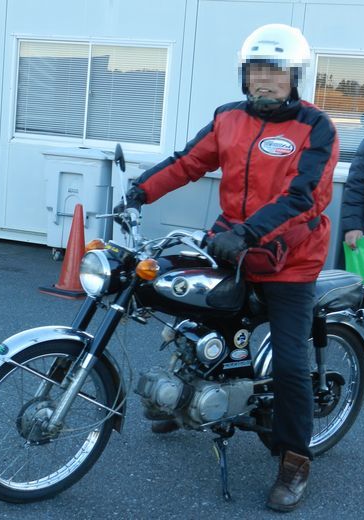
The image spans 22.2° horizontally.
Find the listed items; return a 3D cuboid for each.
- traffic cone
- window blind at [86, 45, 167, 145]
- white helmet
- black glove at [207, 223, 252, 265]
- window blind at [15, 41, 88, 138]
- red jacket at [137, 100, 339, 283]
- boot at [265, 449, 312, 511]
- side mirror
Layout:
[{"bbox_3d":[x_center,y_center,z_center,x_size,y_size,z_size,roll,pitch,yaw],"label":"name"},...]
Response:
[{"bbox_3d":[-0.820,-0.096,7.197,0.380,0.690,0.380,10,9,32],"label":"traffic cone"},{"bbox_3d":[-0.514,-1.536,8.580,0.770,0.875,0.050,8,9,22],"label":"window blind"},{"bbox_3d":[0.333,-0.719,3.340,0.255,0.265,0.300,7,9,18],"label":"white helmet"},{"bbox_3d":[0.157,-0.051,3.073,0.160,0.110,0.110,-17,18,-29],"label":"black glove"},{"bbox_3d":[-1.240,-1.652,9.001,0.800,0.920,0.050,8,9,21],"label":"window blind"},{"bbox_3d":[0.193,-0.259,3.363,0.694,0.659,0.627,10,10,33],"label":"red jacket"},{"bbox_3d":[0.411,0.775,3.368,0.115,0.180,0.290,7,8,19],"label":"boot"},{"bbox_3d":[-0.221,-0.368,3.330,0.040,0.105,0.105,-16,15,-17],"label":"side mirror"}]

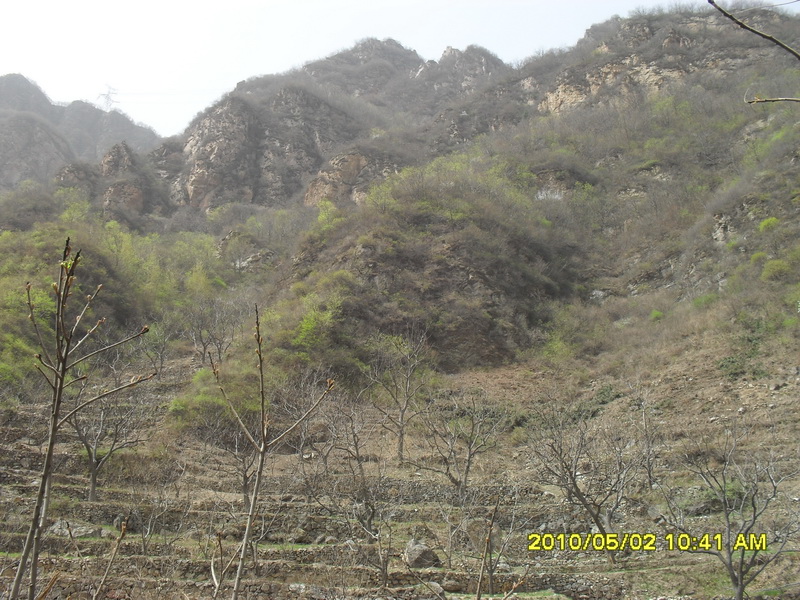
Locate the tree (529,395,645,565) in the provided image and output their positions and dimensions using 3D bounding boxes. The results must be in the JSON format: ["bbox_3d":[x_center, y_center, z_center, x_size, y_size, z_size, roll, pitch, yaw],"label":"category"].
[{"bbox_3d":[7.147,6.764,31.000,4.310,6.460,3.970,0,-7,0],"label":"tree"}]

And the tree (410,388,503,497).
[{"bbox_3d":[2.843,7.047,40.000,4.510,5.230,4.150,0,-7,0],"label":"tree"}]

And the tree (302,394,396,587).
[{"bbox_3d":[-1.779,6.712,28.500,3.210,6.630,2.960,0,-7,0],"label":"tree"}]

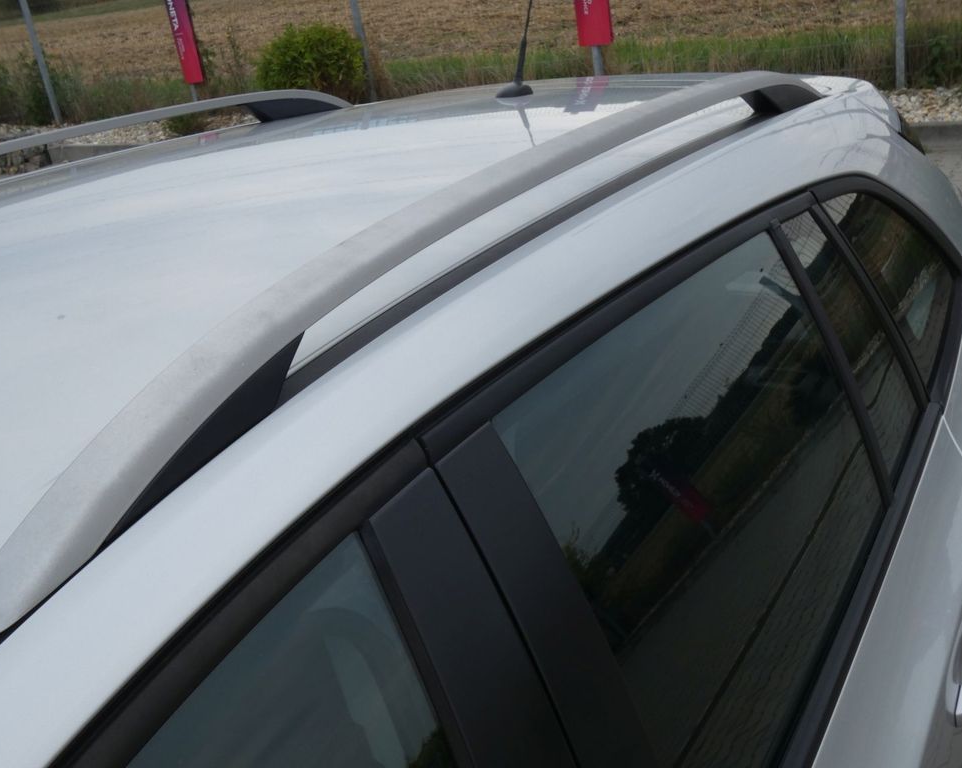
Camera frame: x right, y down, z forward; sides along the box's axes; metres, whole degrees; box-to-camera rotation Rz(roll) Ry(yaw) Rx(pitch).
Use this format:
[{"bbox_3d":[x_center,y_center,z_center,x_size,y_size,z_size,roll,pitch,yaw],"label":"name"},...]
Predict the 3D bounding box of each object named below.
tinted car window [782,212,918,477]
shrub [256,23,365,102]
[{"bbox_3d":[0.497,-0.071,1.410,0.030,0.355,0.195,-25,8,41],"label":"tinted car window"},{"bbox_3d":[-1.724,-3.180,10.500,1.100,0.970,1.050,9,29,35],"label":"shrub"}]

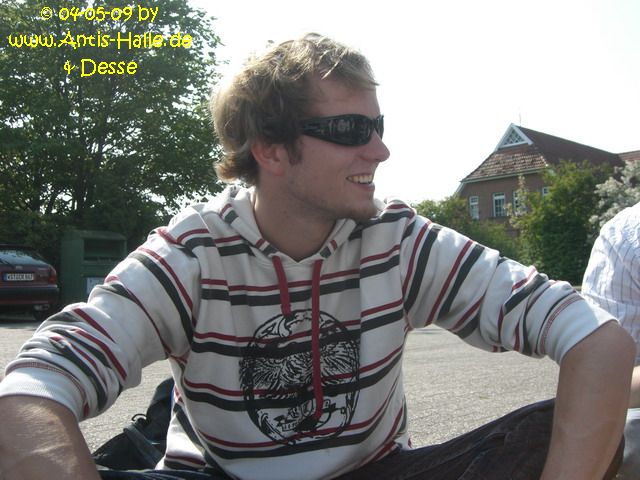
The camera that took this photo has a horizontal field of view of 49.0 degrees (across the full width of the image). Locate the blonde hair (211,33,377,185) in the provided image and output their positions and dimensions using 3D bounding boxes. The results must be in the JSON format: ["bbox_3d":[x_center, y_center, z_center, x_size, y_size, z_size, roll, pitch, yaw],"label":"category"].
[{"bbox_3d":[-0.036,-0.178,0.950,0.215,0.205,0.180,-2,-3,16],"label":"blonde hair"}]

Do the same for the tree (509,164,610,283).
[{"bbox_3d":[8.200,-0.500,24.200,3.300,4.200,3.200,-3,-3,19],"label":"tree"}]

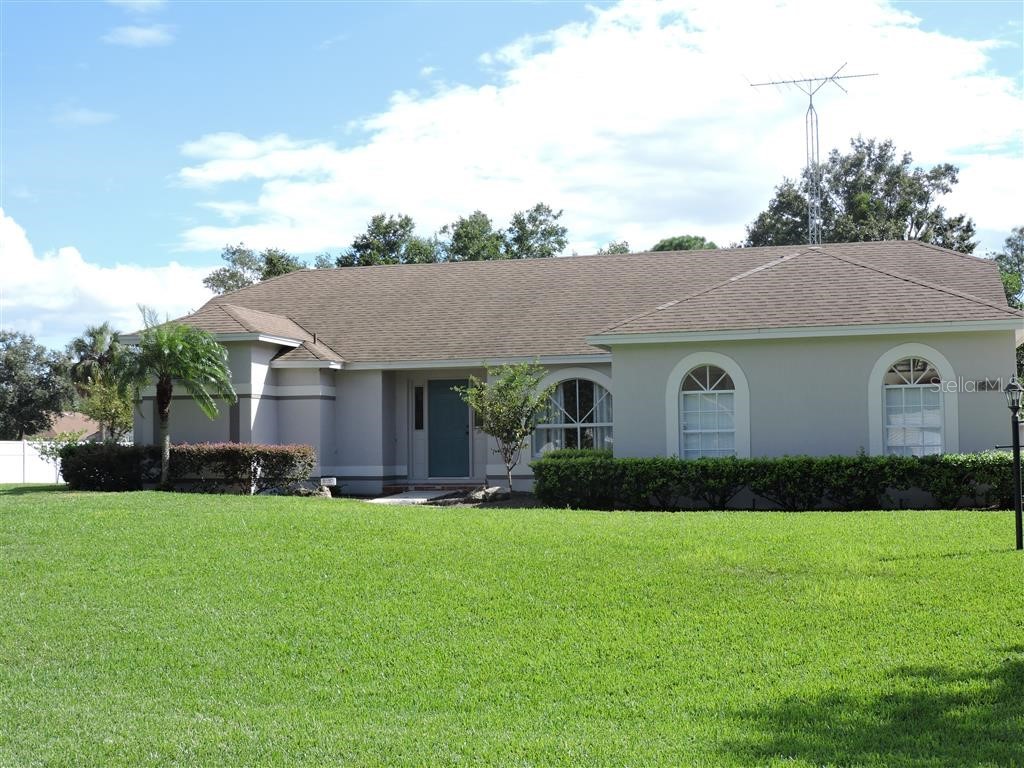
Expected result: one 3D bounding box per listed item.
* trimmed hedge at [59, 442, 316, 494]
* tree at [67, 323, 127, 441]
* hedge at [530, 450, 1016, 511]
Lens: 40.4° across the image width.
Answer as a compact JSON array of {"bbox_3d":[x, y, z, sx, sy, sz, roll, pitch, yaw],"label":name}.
[{"bbox_3d":[-6.176,1.611,26.420,4.907,0.970,0.950,-2,-3,16],"label":"trimmed hedge"},{"bbox_3d":[-20.668,0.848,69.796,3.600,7.900,3.600,-2,-3,16],"label":"tree"},{"bbox_3d":[3.917,1.501,21.290,7.251,0.840,0.900,-2,-3,16],"label":"hedge"}]

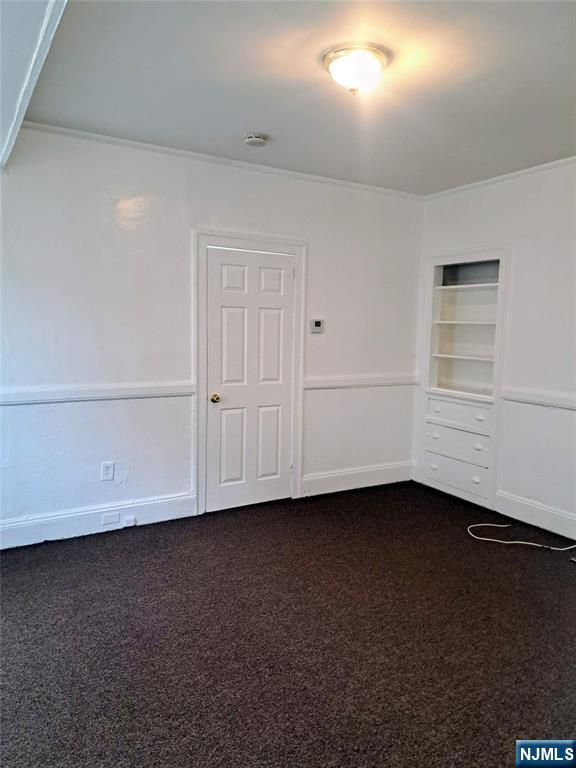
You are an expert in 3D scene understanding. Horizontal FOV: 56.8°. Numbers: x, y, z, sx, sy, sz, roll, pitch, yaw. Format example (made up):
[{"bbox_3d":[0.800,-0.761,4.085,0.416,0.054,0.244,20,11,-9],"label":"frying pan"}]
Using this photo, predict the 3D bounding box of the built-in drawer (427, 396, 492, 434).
[{"bbox_3d":[1.553,0.272,4.643,0.270,0.217,0.691,-3,7,-31],"label":"built-in drawer"}]

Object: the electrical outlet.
[{"bbox_3d":[-1.246,0.613,3.690,0.077,0.123,0.012,-3,7,-31],"label":"electrical outlet"}]

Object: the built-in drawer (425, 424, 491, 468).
[{"bbox_3d":[1.548,0.522,4.670,0.270,0.258,0.691,-3,7,-31],"label":"built-in drawer"}]

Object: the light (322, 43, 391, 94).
[{"bbox_3d":[0.308,-1.385,2.412,0.312,0.140,0.312,1,6,0],"label":"light"}]

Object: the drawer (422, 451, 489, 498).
[{"bbox_3d":[1.544,0.775,4.699,0.270,0.239,0.691,-3,7,-31],"label":"drawer"}]

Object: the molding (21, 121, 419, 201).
[{"bbox_3d":[-0.215,-1.623,4.029,3.340,0.046,0.036,-3,7,-31],"label":"molding"}]

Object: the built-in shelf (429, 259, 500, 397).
[{"bbox_3d":[1.597,-0.466,4.578,0.290,1.107,0.691,-3,7,-31],"label":"built-in shelf"}]

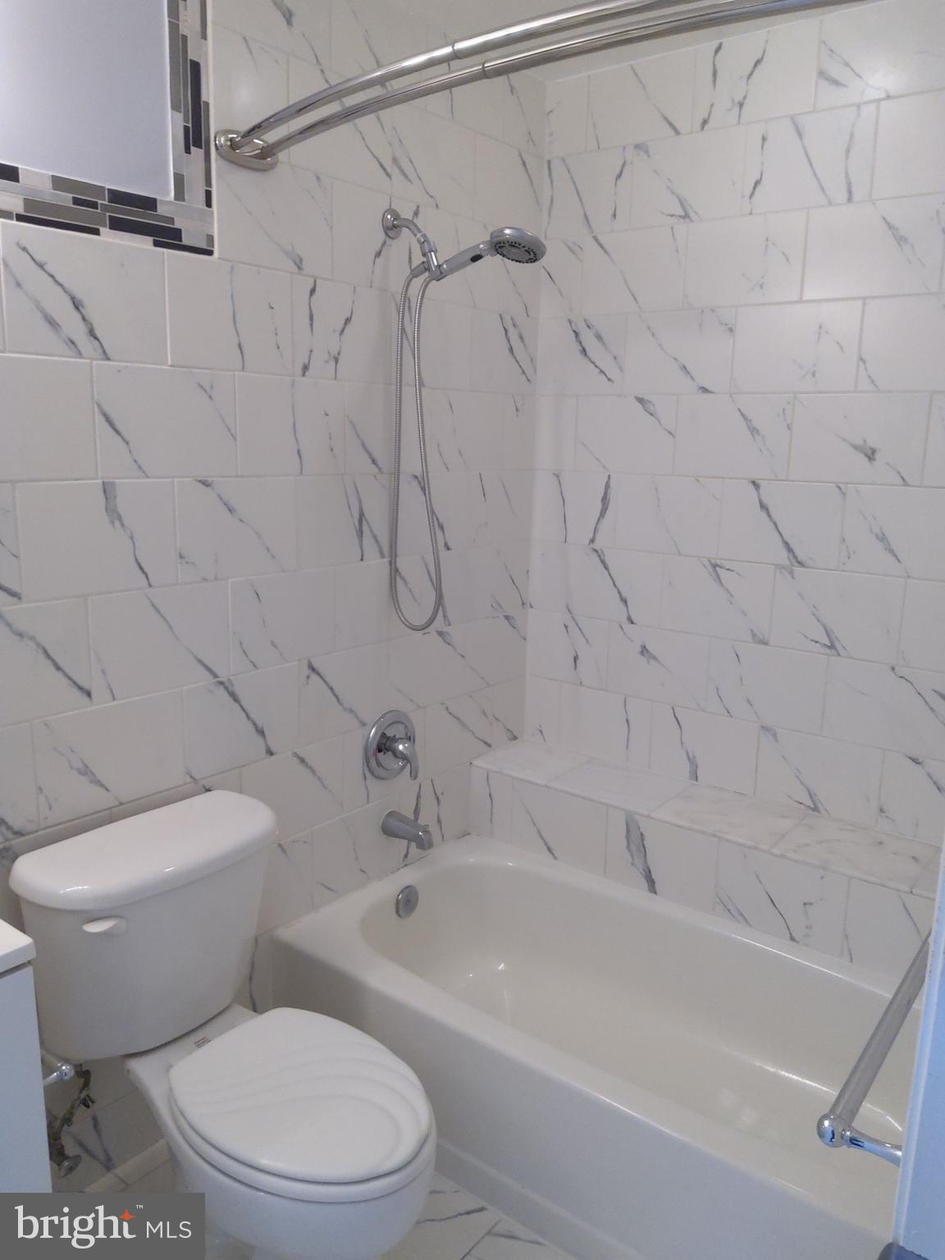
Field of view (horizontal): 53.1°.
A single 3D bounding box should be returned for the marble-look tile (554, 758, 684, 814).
[{"bbox_3d":[0.394,0.421,2.545,0.302,0.010,0.256,10,15,37],"label":"marble-look tile"}]

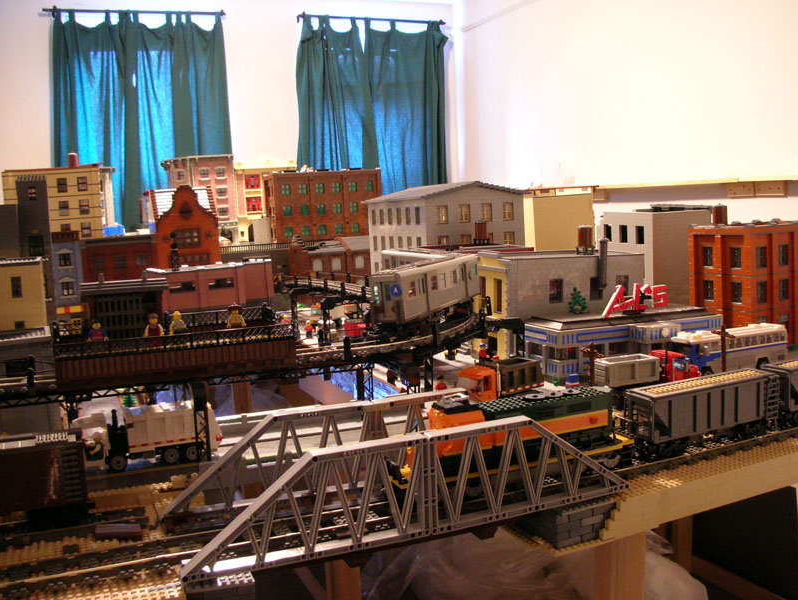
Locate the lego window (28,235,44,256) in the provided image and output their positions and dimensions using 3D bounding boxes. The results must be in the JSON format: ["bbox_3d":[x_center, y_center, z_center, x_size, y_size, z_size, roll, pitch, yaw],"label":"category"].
[{"bbox_3d":[-0.740,-0.108,1.654,0.032,0.046,0.010,-5,7,-23],"label":"lego window"}]

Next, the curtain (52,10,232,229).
[{"bbox_3d":[-1.553,-1.038,4.924,1.040,1.400,0.100,-5,7,-23],"label":"curtain"}]

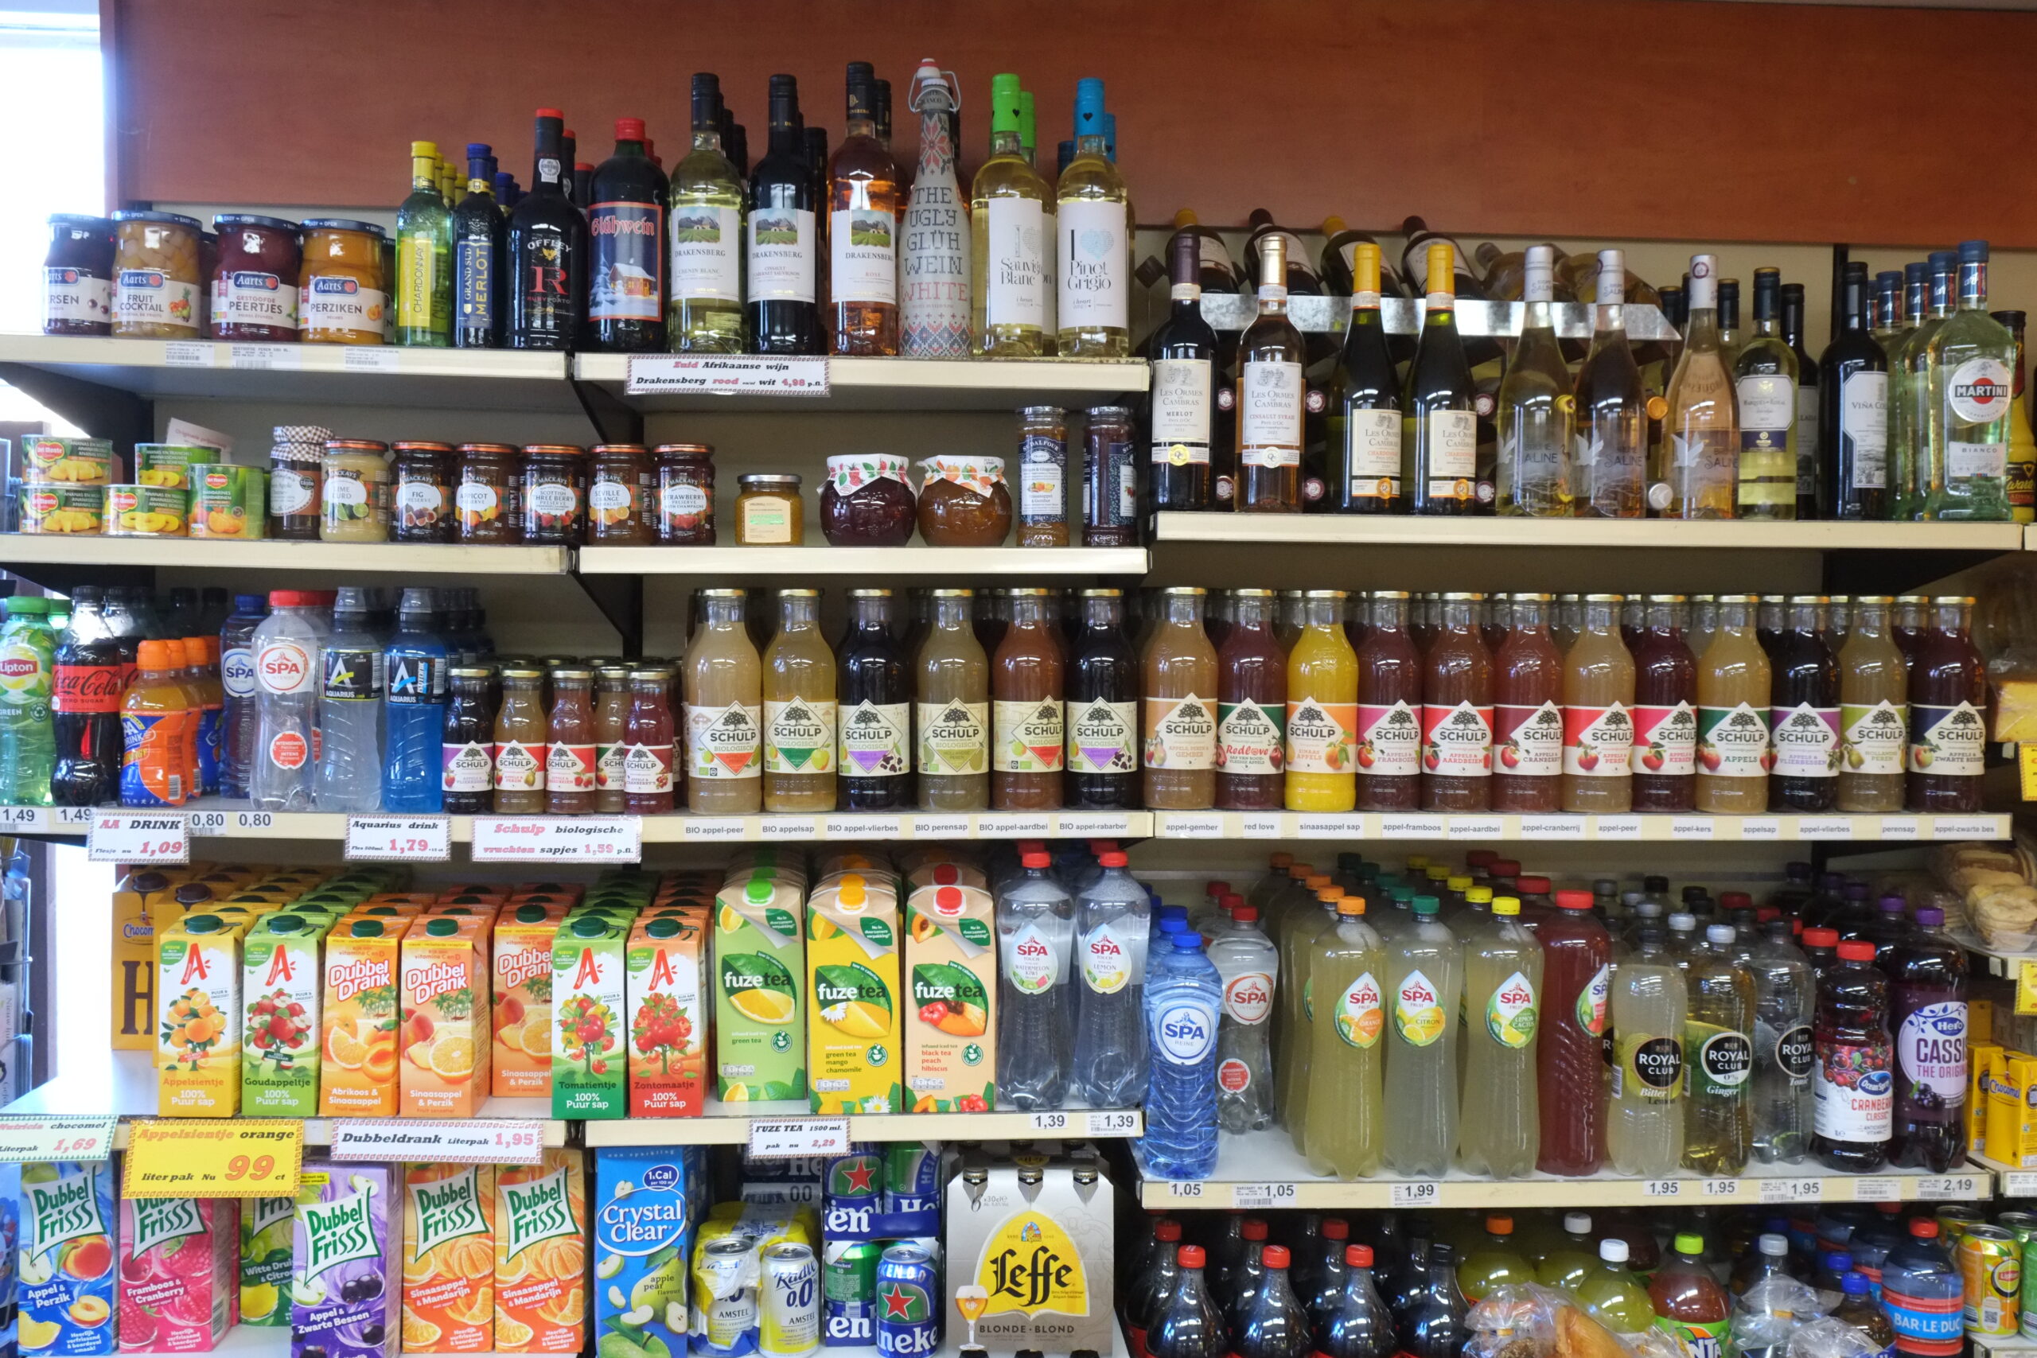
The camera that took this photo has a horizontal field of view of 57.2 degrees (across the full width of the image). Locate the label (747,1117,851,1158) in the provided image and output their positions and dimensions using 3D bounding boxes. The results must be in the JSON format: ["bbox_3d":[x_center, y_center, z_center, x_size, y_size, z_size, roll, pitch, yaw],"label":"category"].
[{"bbox_3d":[-0.236,0.498,2.025,0.109,0.044,0.004,0,3,-4],"label":"label"}]

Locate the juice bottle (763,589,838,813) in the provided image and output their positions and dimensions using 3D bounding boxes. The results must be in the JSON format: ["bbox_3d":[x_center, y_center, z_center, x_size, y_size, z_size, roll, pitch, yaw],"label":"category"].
[{"bbox_3d":[-0.233,0.024,2.000,0.077,0.237,0.077,0,3,-4],"label":"juice bottle"}]

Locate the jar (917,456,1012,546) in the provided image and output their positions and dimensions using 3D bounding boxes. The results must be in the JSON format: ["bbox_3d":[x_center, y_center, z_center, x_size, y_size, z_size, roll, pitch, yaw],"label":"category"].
[{"bbox_3d":[-0.059,-0.198,2.093,0.105,0.097,0.105,0,3,0],"label":"jar"}]

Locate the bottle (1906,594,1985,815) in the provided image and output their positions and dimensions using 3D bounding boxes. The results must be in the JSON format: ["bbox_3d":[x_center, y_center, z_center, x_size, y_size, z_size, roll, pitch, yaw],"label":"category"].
[{"bbox_3d":[1.036,0.027,2.080,0.077,0.237,0.077,0,3,0],"label":"bottle"}]

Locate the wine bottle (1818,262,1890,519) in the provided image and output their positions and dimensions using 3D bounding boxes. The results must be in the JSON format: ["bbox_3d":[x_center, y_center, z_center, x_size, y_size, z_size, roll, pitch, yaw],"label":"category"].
[{"bbox_3d":[0.958,-0.326,2.138,0.077,0.294,0.077,0,3,-9],"label":"wine bottle"}]

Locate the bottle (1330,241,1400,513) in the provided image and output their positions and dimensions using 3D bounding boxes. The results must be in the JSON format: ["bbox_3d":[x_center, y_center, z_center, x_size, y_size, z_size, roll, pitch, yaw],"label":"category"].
[{"bbox_3d":[0.387,-0.333,2.075,0.077,0.294,0.077,0,3,-10],"label":"bottle"}]

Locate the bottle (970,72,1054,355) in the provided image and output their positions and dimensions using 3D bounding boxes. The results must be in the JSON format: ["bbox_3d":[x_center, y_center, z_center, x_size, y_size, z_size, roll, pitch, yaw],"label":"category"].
[{"bbox_3d":[-0.011,-0.510,2.054,0.077,0.299,0.077,-2,4,-40],"label":"bottle"}]

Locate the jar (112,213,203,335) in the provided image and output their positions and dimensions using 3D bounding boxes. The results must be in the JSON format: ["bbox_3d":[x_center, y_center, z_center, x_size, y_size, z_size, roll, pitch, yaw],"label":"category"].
[{"bbox_3d":[-0.920,-0.430,1.996,0.087,0.125,0.087,0,3,-5],"label":"jar"}]

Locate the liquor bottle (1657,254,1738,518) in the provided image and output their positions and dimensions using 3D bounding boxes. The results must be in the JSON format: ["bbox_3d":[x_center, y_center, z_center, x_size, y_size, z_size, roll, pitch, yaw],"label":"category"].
[{"bbox_3d":[0.786,-0.332,2.145,0.083,0.302,0.083,0,4,-3],"label":"liquor bottle"}]

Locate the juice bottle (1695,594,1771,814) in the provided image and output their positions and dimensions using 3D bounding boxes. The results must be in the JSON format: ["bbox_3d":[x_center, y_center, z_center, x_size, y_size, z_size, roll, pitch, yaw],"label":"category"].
[{"bbox_3d":[0.823,0.027,2.145,0.077,0.248,0.077,1,3,4],"label":"juice bottle"}]

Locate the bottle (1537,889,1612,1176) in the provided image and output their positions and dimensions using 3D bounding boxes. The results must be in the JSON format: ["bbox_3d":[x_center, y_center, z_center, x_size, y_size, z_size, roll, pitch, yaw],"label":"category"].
[{"bbox_3d":[0.639,0.405,2.156,0.088,0.317,0.088,-1,3,-28],"label":"bottle"}]

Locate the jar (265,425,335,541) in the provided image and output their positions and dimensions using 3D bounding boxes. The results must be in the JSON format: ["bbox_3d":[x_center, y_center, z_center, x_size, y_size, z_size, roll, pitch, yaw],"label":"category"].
[{"bbox_3d":[-0.785,-0.212,2.045,0.065,0.128,0.065,0,3,0],"label":"jar"}]

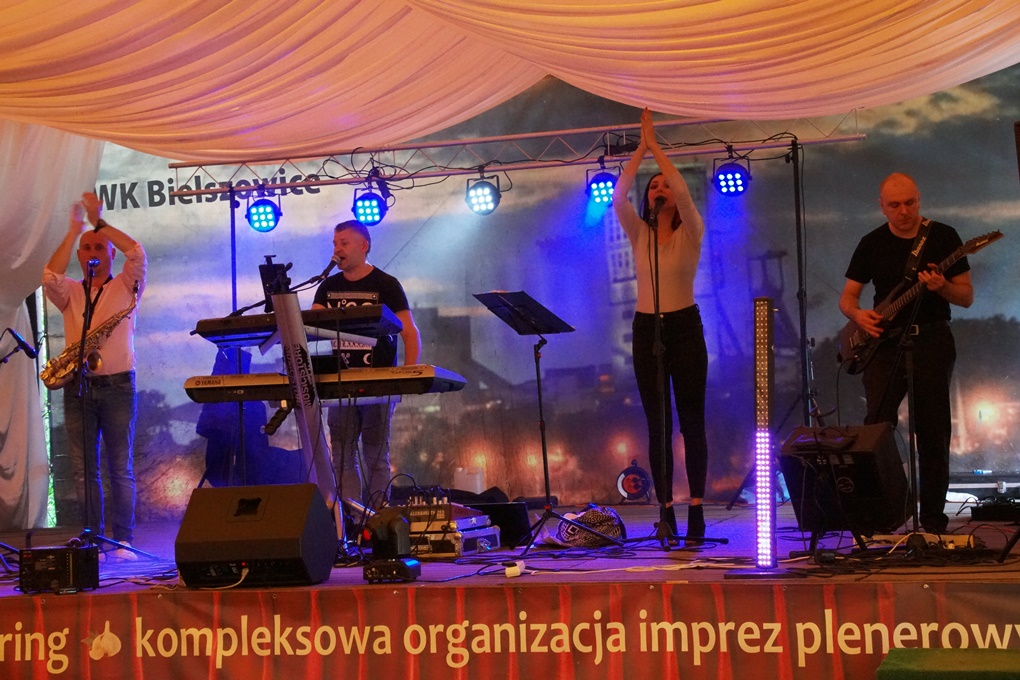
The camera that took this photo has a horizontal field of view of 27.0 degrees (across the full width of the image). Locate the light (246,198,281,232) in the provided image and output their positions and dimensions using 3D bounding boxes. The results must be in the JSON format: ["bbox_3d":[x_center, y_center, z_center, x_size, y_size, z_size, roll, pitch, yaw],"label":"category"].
[{"bbox_3d":[-1.586,-0.822,13.700,0.236,0.240,0.170,-3,13,19],"label":"light"}]

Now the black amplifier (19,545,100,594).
[{"bbox_3d":[-1.961,0.999,9.250,0.290,0.200,0.180,-3,-2,19],"label":"black amplifier"}]

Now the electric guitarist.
[{"bbox_3d":[1.936,0.073,10.400,0.660,1.780,0.520,-3,-2,10],"label":"electric guitarist"}]

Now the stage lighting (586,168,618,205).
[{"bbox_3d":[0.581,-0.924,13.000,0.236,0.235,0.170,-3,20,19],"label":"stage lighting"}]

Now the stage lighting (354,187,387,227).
[{"bbox_3d":[-0.888,-0.838,13.430,0.215,0.235,0.150,-3,12,19],"label":"stage lighting"}]

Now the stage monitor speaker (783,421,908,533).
[{"bbox_3d":[1.497,0.616,9.450,0.455,0.430,0.270,-4,18,31],"label":"stage monitor speaker"}]

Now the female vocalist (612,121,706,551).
[{"bbox_3d":[0.732,-0.070,10.200,0.440,2.080,0.360,-3,-2,11],"label":"female vocalist"}]

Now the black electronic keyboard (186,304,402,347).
[{"bbox_3d":[-1.048,-0.067,10.600,0.965,0.095,0.310,-3,-13,16],"label":"black electronic keyboard"}]

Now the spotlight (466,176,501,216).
[{"bbox_3d":[-0.165,-0.891,13.200,0.215,0.235,0.150,-3,12,25],"label":"spotlight"}]

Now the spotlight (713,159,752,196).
[{"bbox_3d":[1.335,-0.975,12.750,0.230,0.230,0.160,-3,18,18],"label":"spotlight"}]

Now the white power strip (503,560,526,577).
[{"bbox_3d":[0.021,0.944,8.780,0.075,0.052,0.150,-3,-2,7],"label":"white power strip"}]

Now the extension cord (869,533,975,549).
[{"bbox_3d":[1.828,0.915,9.600,0.530,0.060,0.070,-3,-2,22],"label":"extension cord"}]

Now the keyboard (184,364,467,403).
[{"bbox_3d":[-0.928,0.225,10.750,1.347,0.140,0.450,-3,-2,19],"label":"keyboard"}]

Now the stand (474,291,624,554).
[{"bbox_3d":[0.197,0.412,10.620,0.600,1.300,0.550,-1,-3,-37],"label":"stand"}]

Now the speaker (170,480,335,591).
[{"bbox_3d":[-1.030,0.797,8.700,0.530,0.395,0.455,-3,-2,14],"label":"speaker"}]

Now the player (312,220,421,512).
[{"bbox_3d":[-0.763,0.242,11.300,0.540,1.740,0.480,-3,-2,17],"label":"player"}]

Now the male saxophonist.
[{"bbox_3d":[-2.224,0.196,11.400,0.550,1.970,0.500,-2,-2,2],"label":"male saxophonist"}]

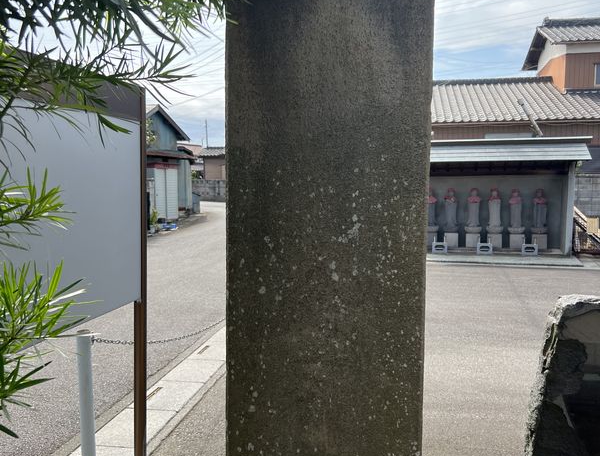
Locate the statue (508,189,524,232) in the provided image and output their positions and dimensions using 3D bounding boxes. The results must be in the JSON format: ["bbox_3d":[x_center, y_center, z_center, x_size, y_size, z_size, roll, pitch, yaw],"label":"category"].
[{"bbox_3d":[3.861,-0.312,10.706,0.270,0.790,0.260,1,6,15],"label":"statue"}]

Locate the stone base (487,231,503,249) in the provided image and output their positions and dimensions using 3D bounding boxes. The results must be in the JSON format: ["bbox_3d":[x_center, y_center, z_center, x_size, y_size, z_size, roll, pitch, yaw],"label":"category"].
[{"bbox_3d":[3.514,0.217,10.800,0.250,0.250,0.250,1,6,15],"label":"stone base"}]

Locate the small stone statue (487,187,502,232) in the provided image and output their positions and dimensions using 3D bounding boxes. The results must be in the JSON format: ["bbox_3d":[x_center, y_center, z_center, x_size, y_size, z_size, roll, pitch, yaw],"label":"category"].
[{"bbox_3d":[3.514,-0.322,10.800,0.270,0.790,0.260,1,6,15],"label":"small stone statue"}]

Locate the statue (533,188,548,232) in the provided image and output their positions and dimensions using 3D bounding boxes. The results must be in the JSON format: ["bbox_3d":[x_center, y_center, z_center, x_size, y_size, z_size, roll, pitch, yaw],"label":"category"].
[{"bbox_3d":[4.240,-0.303,10.604,0.270,0.790,0.260,1,6,15],"label":"statue"}]

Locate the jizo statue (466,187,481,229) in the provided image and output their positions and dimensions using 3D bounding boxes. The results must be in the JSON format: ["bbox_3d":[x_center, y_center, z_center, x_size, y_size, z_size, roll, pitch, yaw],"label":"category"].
[{"bbox_3d":[3.160,-0.332,10.895,0.270,0.790,0.260,1,6,15],"label":"jizo statue"}]

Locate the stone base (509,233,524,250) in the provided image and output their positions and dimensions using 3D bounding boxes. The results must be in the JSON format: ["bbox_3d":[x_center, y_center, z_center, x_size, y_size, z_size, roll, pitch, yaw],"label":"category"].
[{"bbox_3d":[3.874,0.215,10.703,0.250,0.250,0.250,1,6,15],"label":"stone base"}]

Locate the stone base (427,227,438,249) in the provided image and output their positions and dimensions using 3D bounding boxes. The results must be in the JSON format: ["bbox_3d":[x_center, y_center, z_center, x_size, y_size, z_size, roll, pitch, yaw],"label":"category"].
[{"bbox_3d":[2.419,0.212,11.096,0.250,0.250,0.250,1,6,15],"label":"stone base"}]

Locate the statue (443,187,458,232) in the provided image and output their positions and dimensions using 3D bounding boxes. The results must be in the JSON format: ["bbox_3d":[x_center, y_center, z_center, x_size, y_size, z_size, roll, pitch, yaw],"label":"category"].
[{"bbox_3d":[2.779,-0.335,10.998,0.270,0.790,0.260,1,6,15],"label":"statue"}]

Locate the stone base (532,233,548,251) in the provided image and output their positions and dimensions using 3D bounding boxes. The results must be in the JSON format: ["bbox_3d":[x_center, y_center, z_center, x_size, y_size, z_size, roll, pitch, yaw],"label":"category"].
[{"bbox_3d":[4.236,0.213,10.605,0.250,0.250,0.250,1,6,15],"label":"stone base"}]

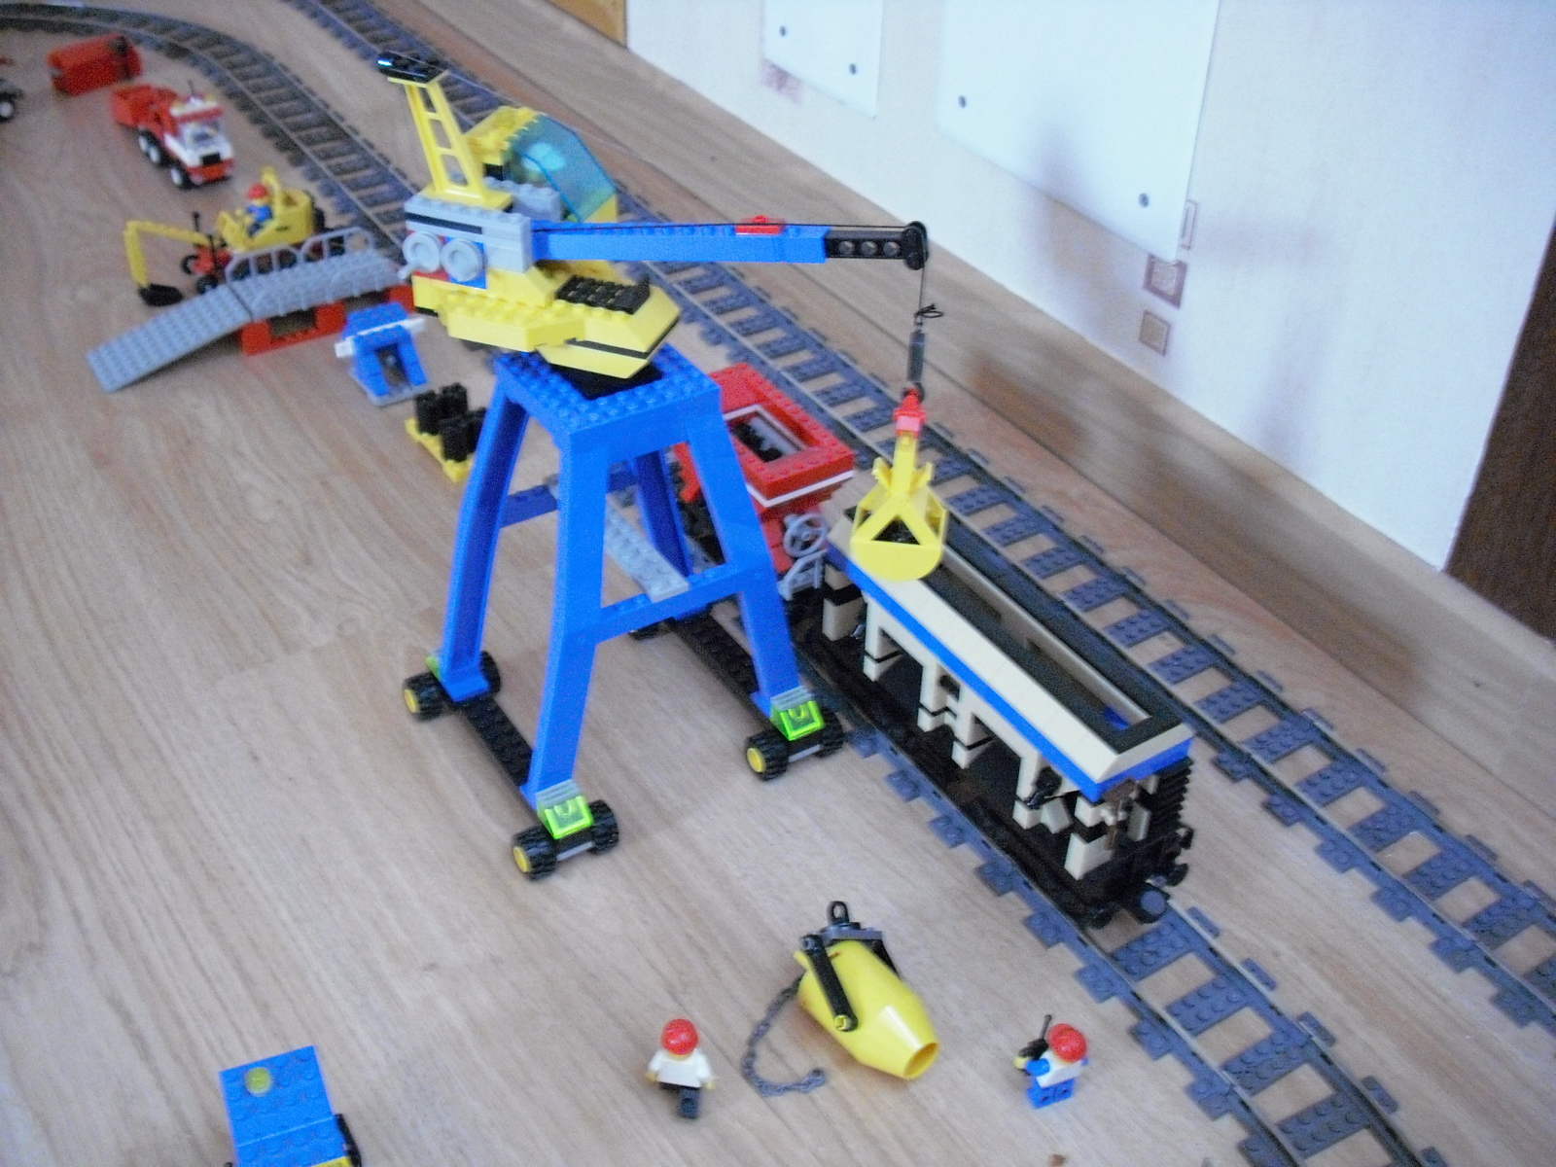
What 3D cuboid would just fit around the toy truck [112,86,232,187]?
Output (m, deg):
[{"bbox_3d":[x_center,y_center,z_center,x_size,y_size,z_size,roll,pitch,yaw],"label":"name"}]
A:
[{"bbox_3d":[-0.446,-0.341,1.261,0.042,0.057,0.117,-26,47,-29],"label":"toy truck"}]

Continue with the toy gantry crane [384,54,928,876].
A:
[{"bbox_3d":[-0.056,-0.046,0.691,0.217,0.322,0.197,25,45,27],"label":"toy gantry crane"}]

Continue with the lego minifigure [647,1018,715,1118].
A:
[{"bbox_3d":[-0.036,0.180,0.636,0.026,0.041,0.017,5,39,5],"label":"lego minifigure"}]

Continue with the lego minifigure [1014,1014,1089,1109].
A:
[{"bbox_3d":[0.102,0.177,0.641,0.025,0.042,0.018,-12,41,-15],"label":"lego minifigure"}]

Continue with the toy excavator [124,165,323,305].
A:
[{"bbox_3d":[-0.358,-0.235,1.124,0.141,0.068,0.042,-23,45,-27],"label":"toy excavator"}]

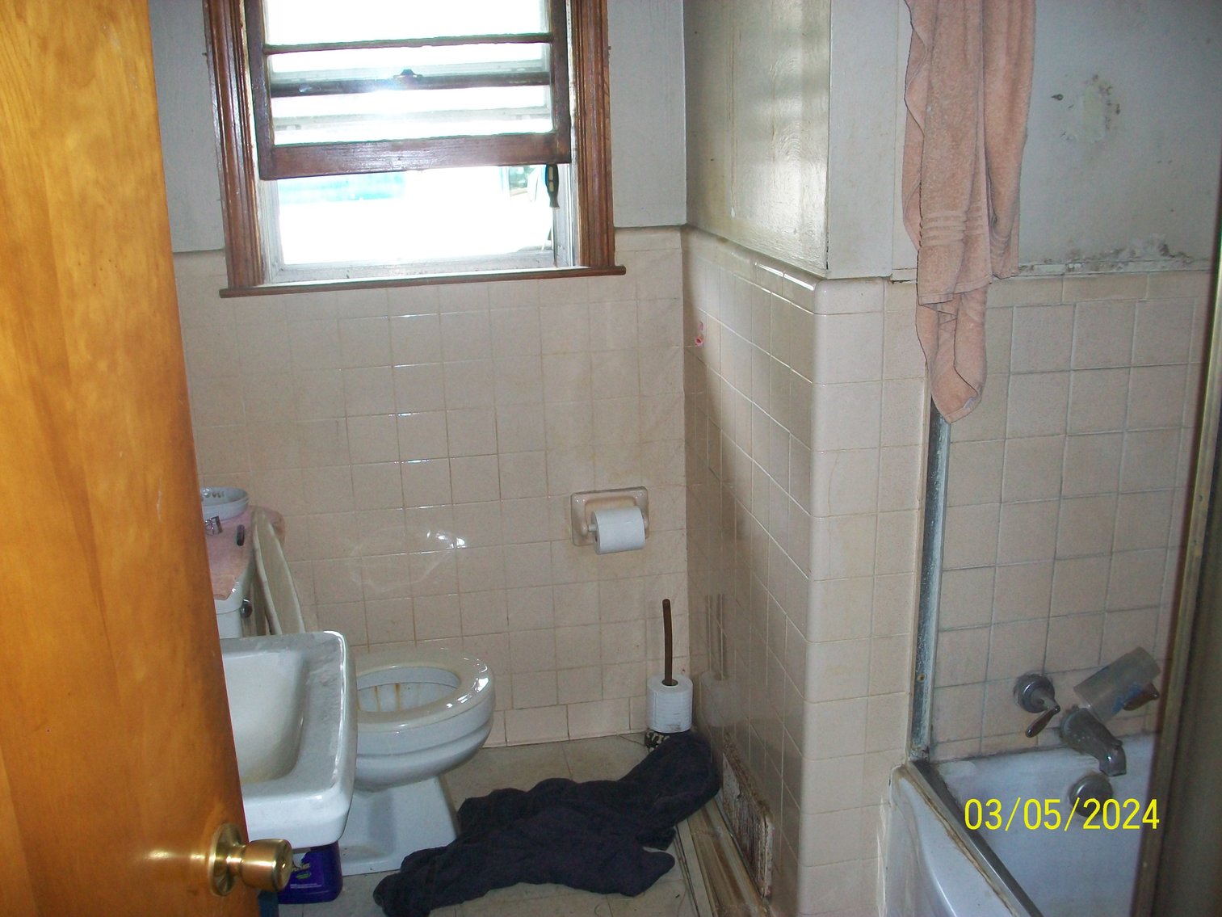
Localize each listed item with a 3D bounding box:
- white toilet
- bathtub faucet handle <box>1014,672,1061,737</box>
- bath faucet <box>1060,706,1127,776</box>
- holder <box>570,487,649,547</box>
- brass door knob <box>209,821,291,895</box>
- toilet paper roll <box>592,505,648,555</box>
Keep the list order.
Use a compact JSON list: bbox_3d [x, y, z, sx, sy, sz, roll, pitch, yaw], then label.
[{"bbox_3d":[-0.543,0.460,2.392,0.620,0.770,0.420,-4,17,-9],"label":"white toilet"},{"bbox_3d":[0.744,0.425,2.069,0.088,0.092,0.077,-4,17,-9],"label":"bathtub faucet handle"},{"bbox_3d":[0.846,0.501,2.084,0.070,0.078,0.126,-4,17,-9],"label":"bath faucet"},{"bbox_3d":[0.005,0.145,2.755,0.178,0.126,0.076,-4,17,-9],"label":"holder"},{"bbox_3d":[-0.314,0.357,1.067,0.060,0.065,0.065,0,17,6],"label":"brass door knob"},{"bbox_3d":[0.017,0.162,2.733,0.105,0.100,0.100,-4,17,-9],"label":"toilet paper roll"}]

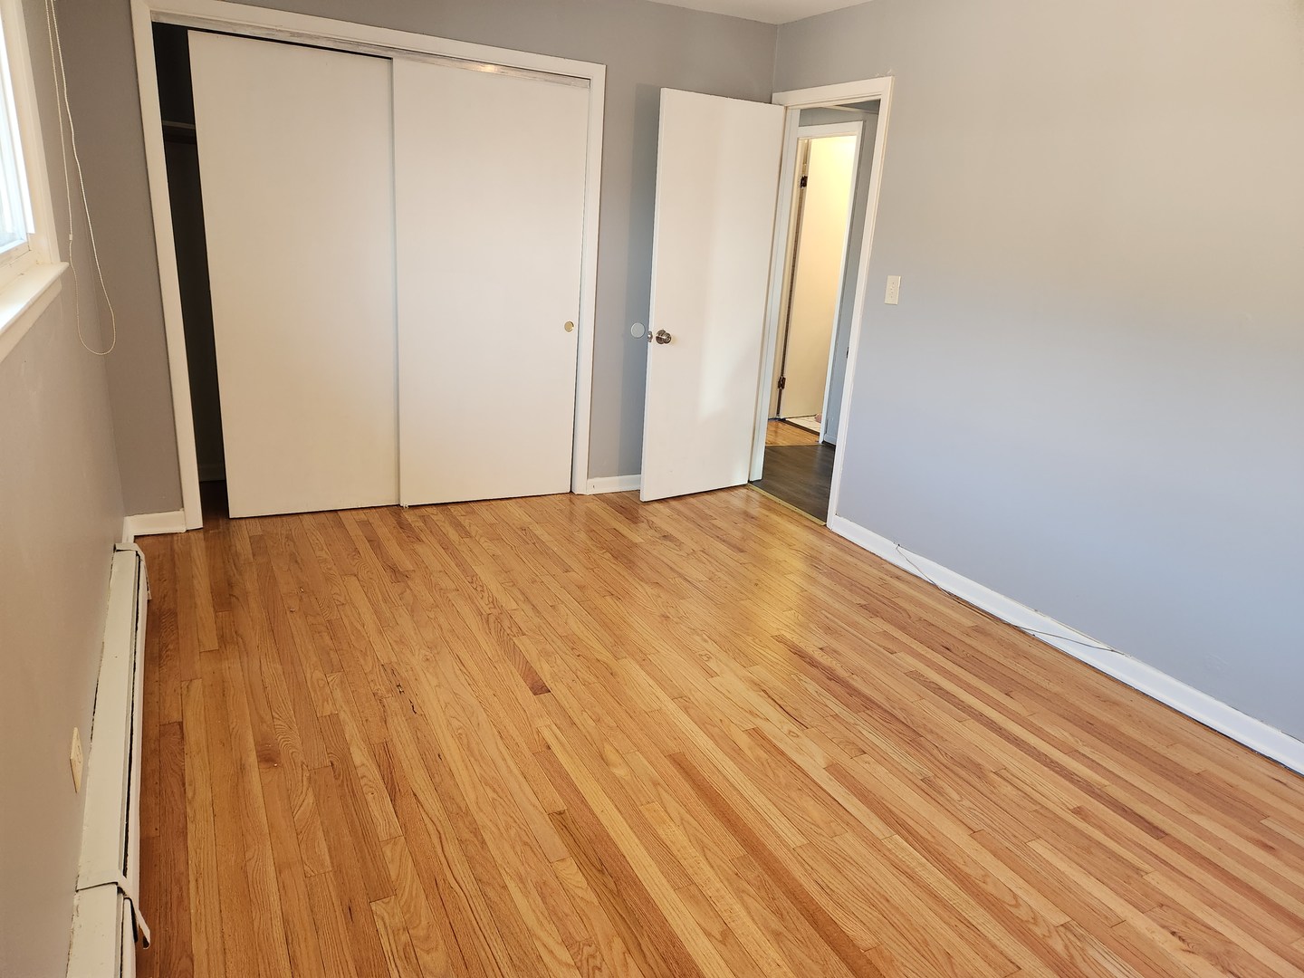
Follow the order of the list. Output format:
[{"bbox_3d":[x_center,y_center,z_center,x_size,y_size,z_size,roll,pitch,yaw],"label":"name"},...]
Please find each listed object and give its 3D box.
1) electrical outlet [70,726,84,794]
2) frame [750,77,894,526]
[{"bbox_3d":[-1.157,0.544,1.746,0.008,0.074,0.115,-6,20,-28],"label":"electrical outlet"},{"bbox_3d":[0.840,-0.935,4.514,0.155,2.118,0.892,-6,20,-28],"label":"frame"}]

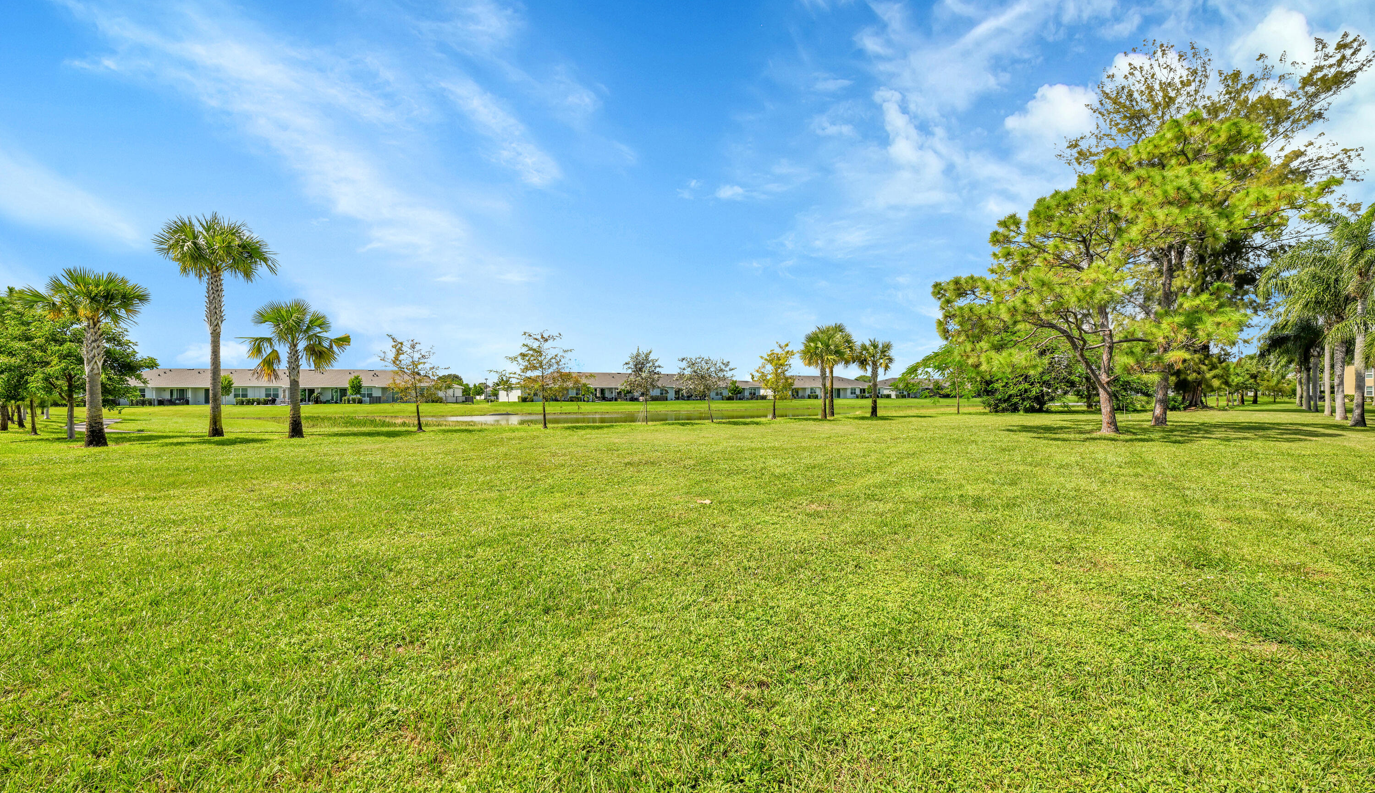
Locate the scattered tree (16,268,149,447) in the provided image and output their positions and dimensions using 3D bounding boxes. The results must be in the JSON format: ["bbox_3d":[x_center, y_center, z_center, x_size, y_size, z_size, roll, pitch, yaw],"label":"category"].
[{"bbox_3d":[-19.610,-1.256,17.463,3.100,5.790,3.100,1,1,42],"label":"scattered tree"}]

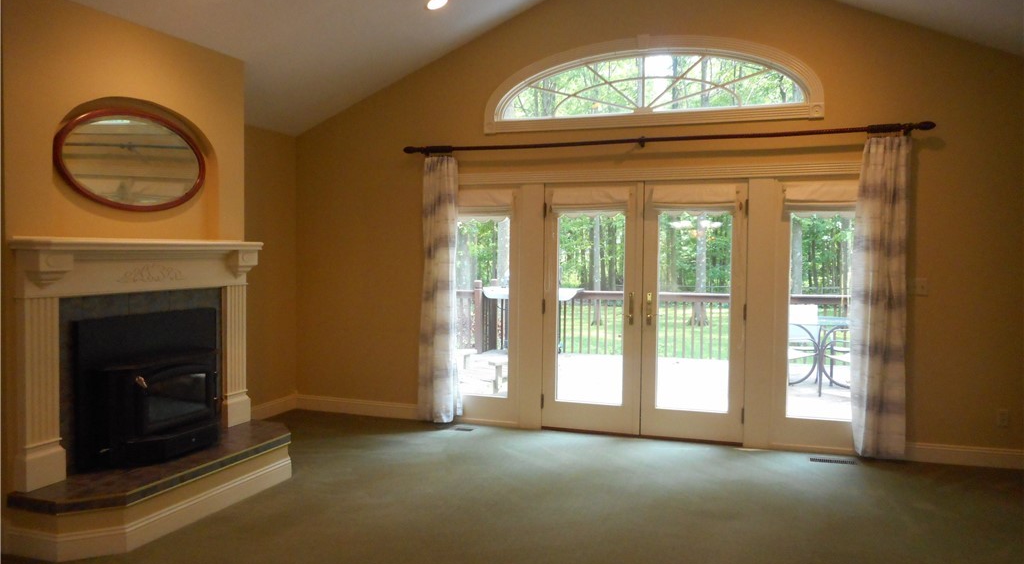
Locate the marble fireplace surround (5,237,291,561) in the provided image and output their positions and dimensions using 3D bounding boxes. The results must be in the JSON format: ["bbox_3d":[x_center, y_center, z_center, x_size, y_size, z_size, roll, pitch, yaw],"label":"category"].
[{"bbox_3d":[-1.881,0.514,4.256,0.630,1.503,1.760,1,2,18],"label":"marble fireplace surround"}]

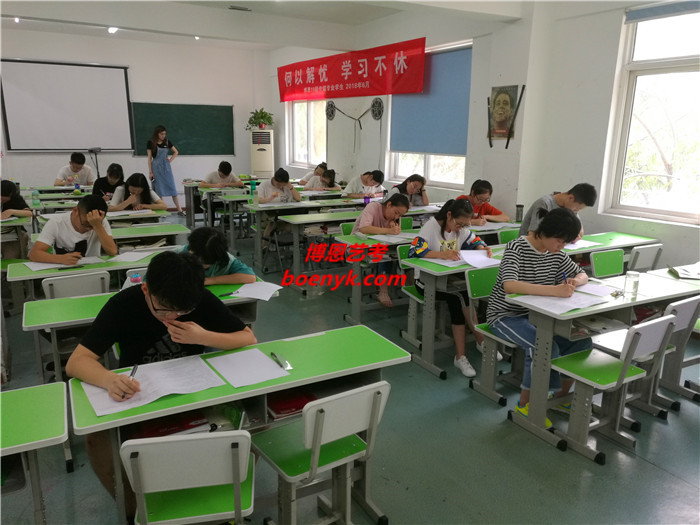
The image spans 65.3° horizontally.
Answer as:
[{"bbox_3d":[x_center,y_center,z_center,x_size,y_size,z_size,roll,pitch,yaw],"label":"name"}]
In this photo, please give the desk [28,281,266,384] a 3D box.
[{"bbox_3d":[-1.010,0.545,2.938,1.200,0.746,0.395,-7,16,-28],"label":"desk"}]

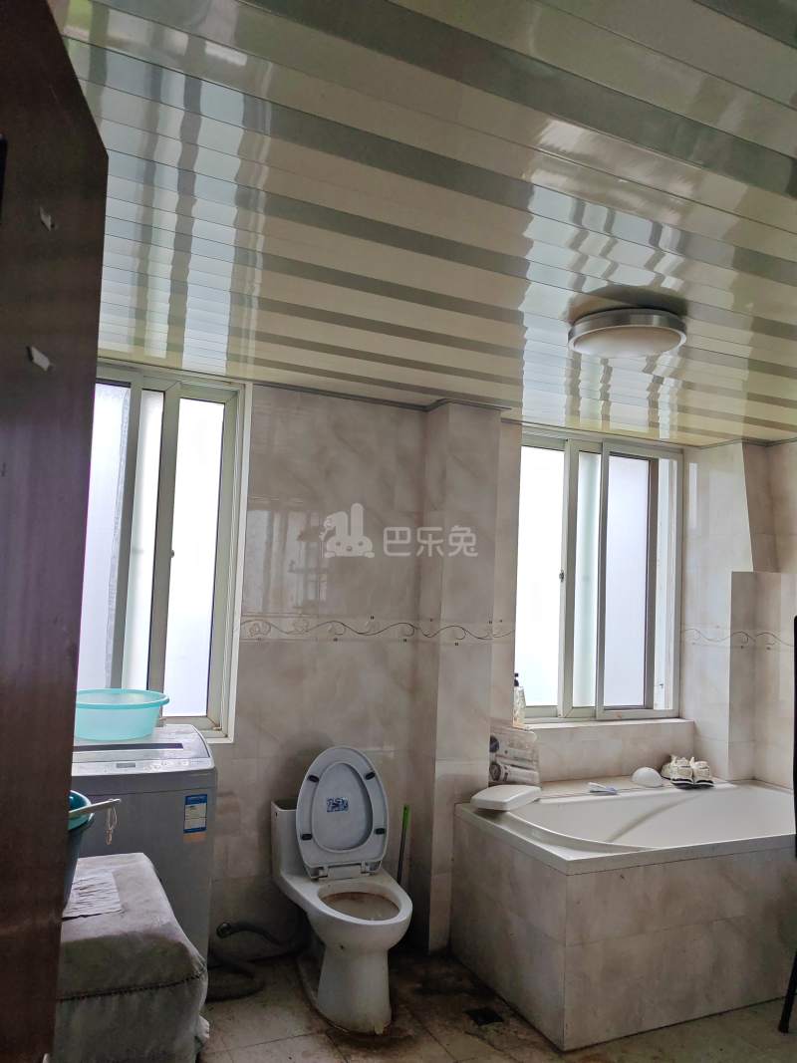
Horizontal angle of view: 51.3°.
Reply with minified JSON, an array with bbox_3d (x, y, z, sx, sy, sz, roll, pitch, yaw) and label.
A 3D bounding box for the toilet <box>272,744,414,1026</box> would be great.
[{"bbox_3d":[-0.175,1.214,2.951,0.380,0.820,0.700,4,-5,-22],"label":"toilet"}]

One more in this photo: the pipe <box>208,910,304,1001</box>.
[{"bbox_3d":[-0.507,1.522,3.022,0.420,0.190,0.320,5,-5,-26],"label":"pipe"}]

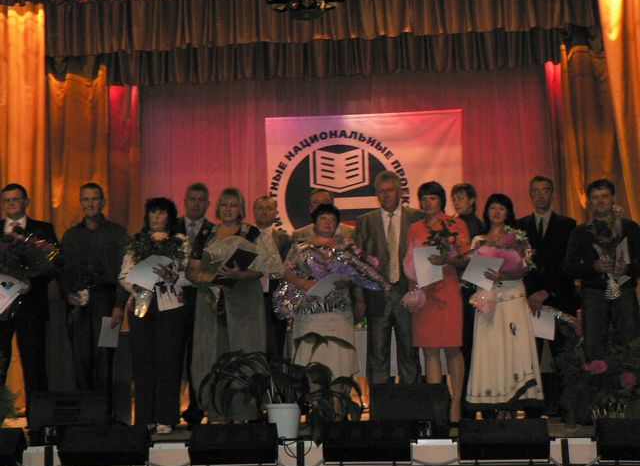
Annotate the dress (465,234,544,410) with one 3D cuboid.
[{"bbox_3d":[1.312,0.628,7.360,0.550,1.254,0.450,-2,-5,7],"label":"dress"}]

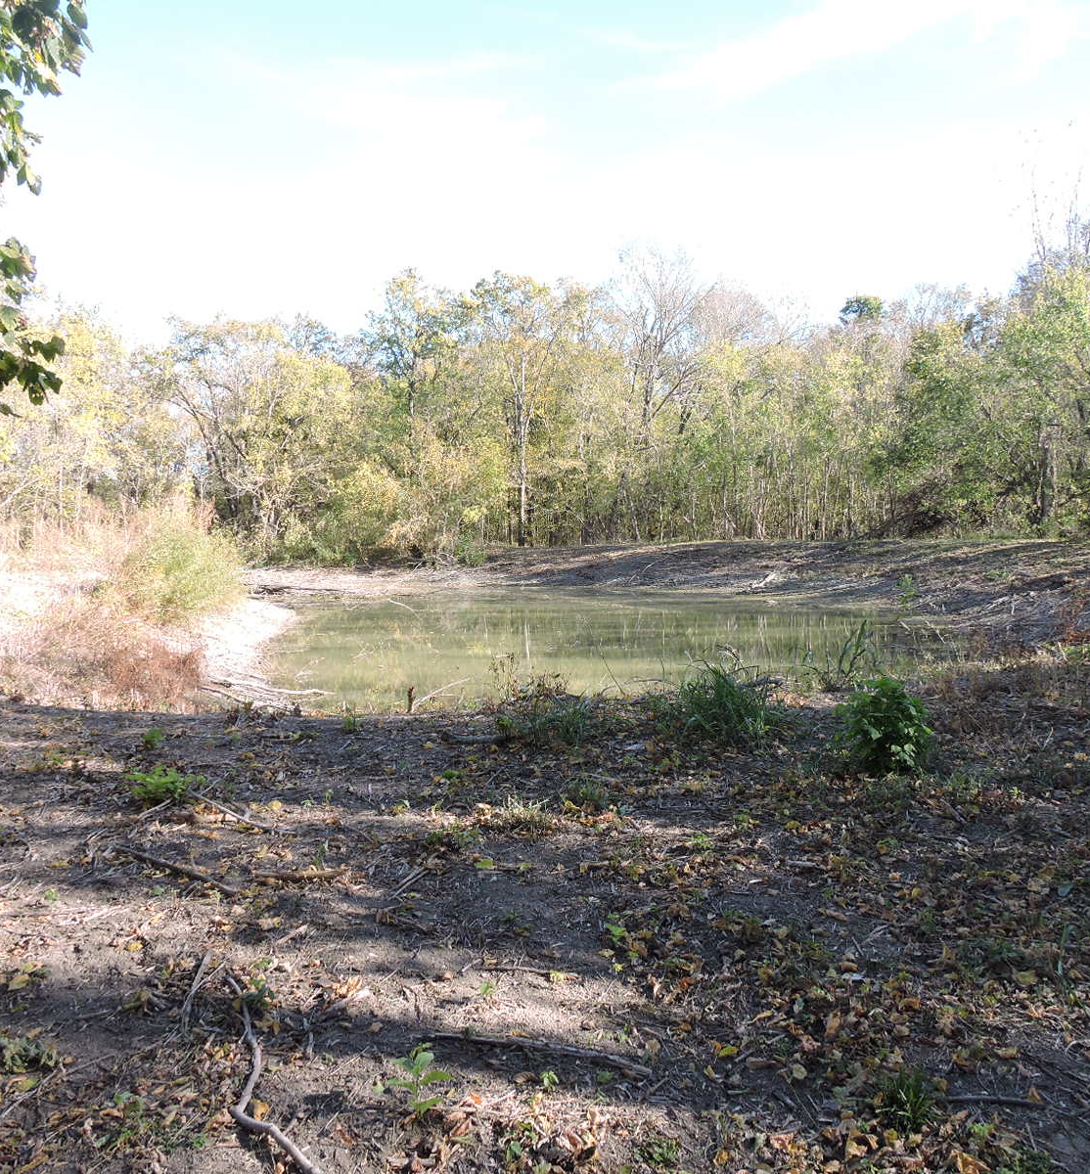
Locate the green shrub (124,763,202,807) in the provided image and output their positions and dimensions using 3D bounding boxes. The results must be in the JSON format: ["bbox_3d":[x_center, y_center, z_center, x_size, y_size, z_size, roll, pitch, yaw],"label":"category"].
[{"bbox_3d":[-2.268,1.144,6.434,0.440,0.230,0.400,0,3,0],"label":"green shrub"}]

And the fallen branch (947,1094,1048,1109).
[{"bbox_3d":[1.247,1.419,2.996,0.269,0.025,0.035,1,3,10],"label":"fallen branch"}]

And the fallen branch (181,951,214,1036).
[{"bbox_3d":[-1.169,1.341,3.671,0.070,0.050,0.659,-1,3,-11],"label":"fallen branch"}]

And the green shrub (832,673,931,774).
[{"bbox_3d":[2.278,0.906,7.294,0.660,0.620,0.600,0,3,0],"label":"green shrub"}]

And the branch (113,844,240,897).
[{"bbox_3d":[-1.710,1.266,4.965,1.058,0.060,0.080,3,4,41],"label":"branch"}]

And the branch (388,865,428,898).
[{"bbox_3d":[-0.599,1.280,4.812,0.080,0.050,0.394,1,3,13],"label":"branch"}]

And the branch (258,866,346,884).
[{"bbox_3d":[-1.111,1.308,4.968,0.411,0.050,0.070,0,3,-2],"label":"branch"}]

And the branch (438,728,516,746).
[{"bbox_3d":[-0.498,1.091,7.966,0.575,0.090,0.100,0,3,0],"label":"branch"}]

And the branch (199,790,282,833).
[{"bbox_3d":[-1.721,1.242,6.075,0.090,0.070,1.026,-3,5,-42],"label":"branch"}]

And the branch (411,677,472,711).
[{"bbox_3d":[-0.876,0.907,9.200,0.520,0.290,0.150,0,3,-6],"label":"branch"}]

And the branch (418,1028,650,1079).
[{"bbox_3d":[-0.032,1.396,3.264,0.720,0.045,0.090,1,4,18],"label":"branch"}]

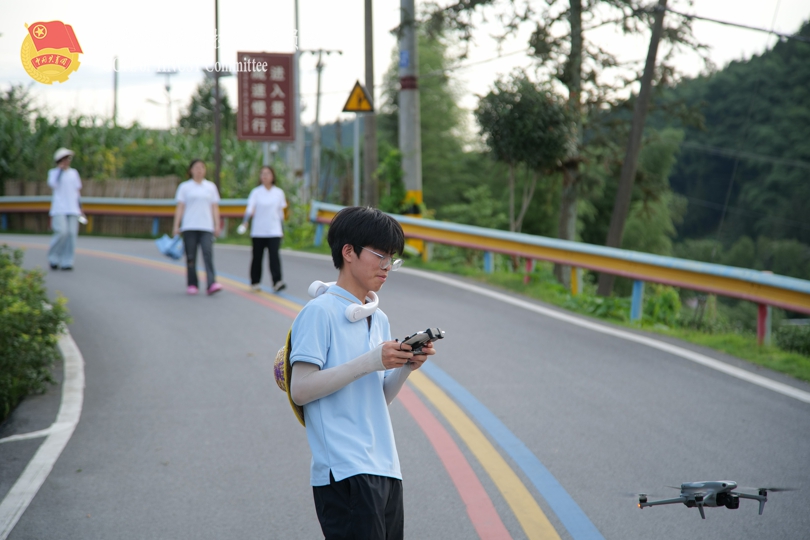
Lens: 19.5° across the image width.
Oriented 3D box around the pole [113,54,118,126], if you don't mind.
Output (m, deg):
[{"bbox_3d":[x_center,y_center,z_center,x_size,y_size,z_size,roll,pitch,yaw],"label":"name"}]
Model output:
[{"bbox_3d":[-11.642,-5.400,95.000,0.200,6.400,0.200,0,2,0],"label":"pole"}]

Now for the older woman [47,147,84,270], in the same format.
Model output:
[{"bbox_3d":[-4.642,-0.834,32.300,0.520,1.660,0.420,-1,2,-24],"label":"older woman"}]

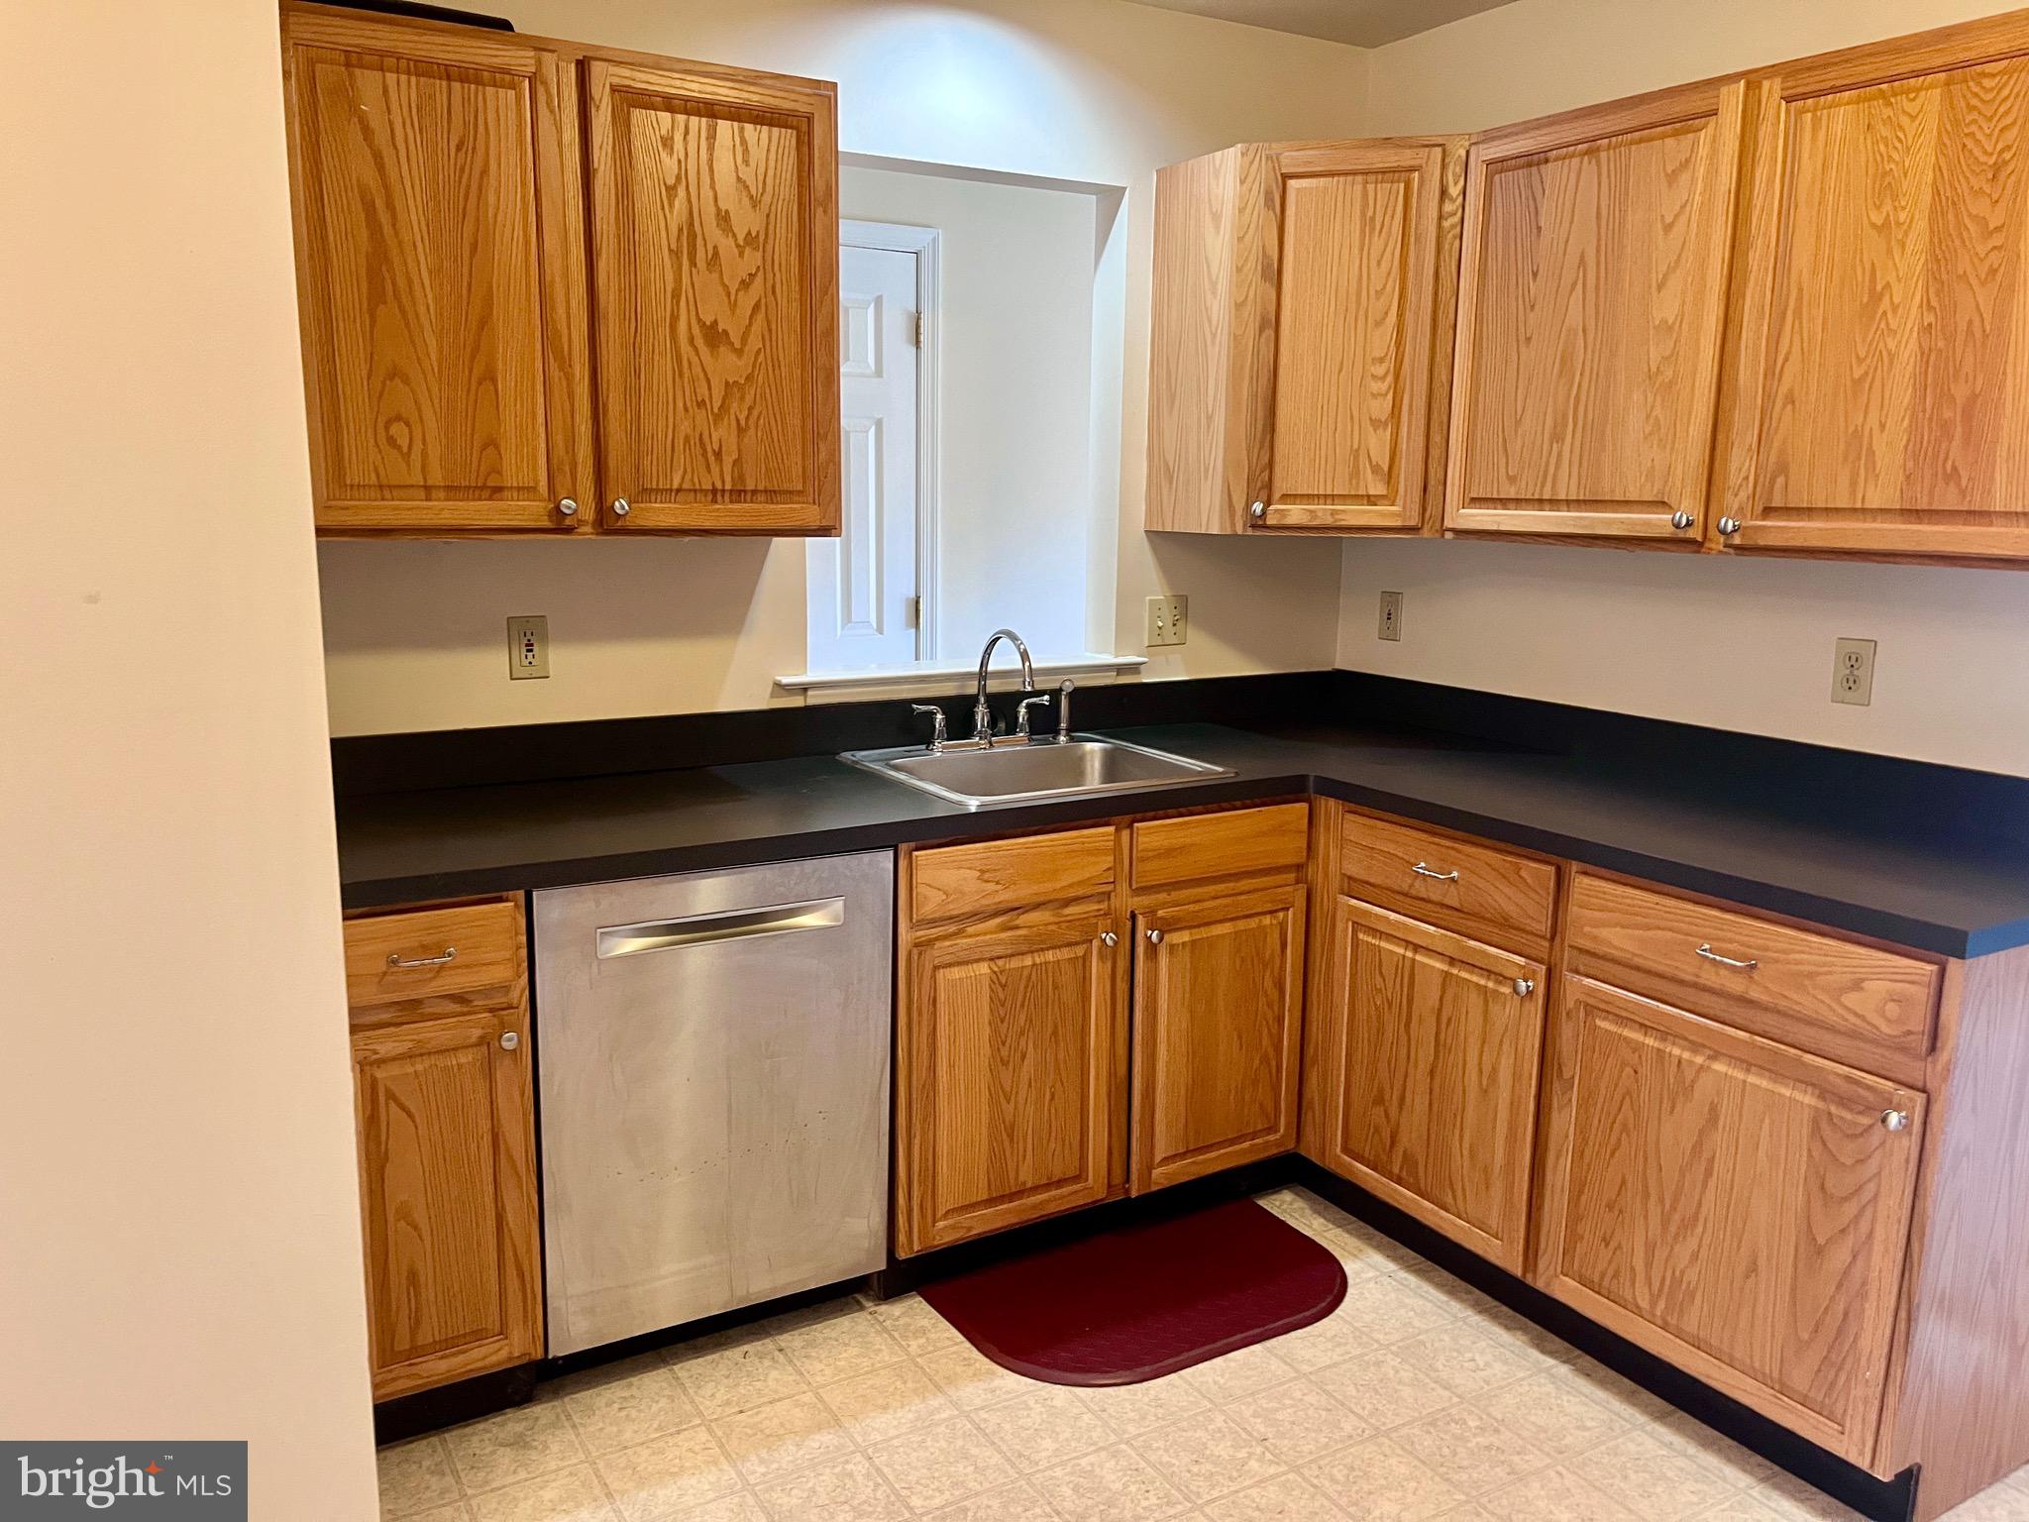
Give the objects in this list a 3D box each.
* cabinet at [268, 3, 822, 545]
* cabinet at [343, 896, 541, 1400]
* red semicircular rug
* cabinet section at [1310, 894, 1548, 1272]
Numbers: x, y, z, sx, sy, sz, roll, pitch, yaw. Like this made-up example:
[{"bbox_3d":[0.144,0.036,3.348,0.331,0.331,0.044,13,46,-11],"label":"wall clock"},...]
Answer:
[{"bbox_3d":[-0.770,-0.766,2.568,0.904,0.766,0.321,-5,12,-30],"label":"cabinet"},{"bbox_3d":[-1.007,0.521,2.476,0.304,0.759,0.632,-5,12,-30],"label":"cabinet"},{"bbox_3d":[0.261,0.972,2.774,0.779,0.014,0.458,-5,12,-30],"label":"red semicircular rug"},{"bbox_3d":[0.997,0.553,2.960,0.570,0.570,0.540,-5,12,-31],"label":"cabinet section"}]

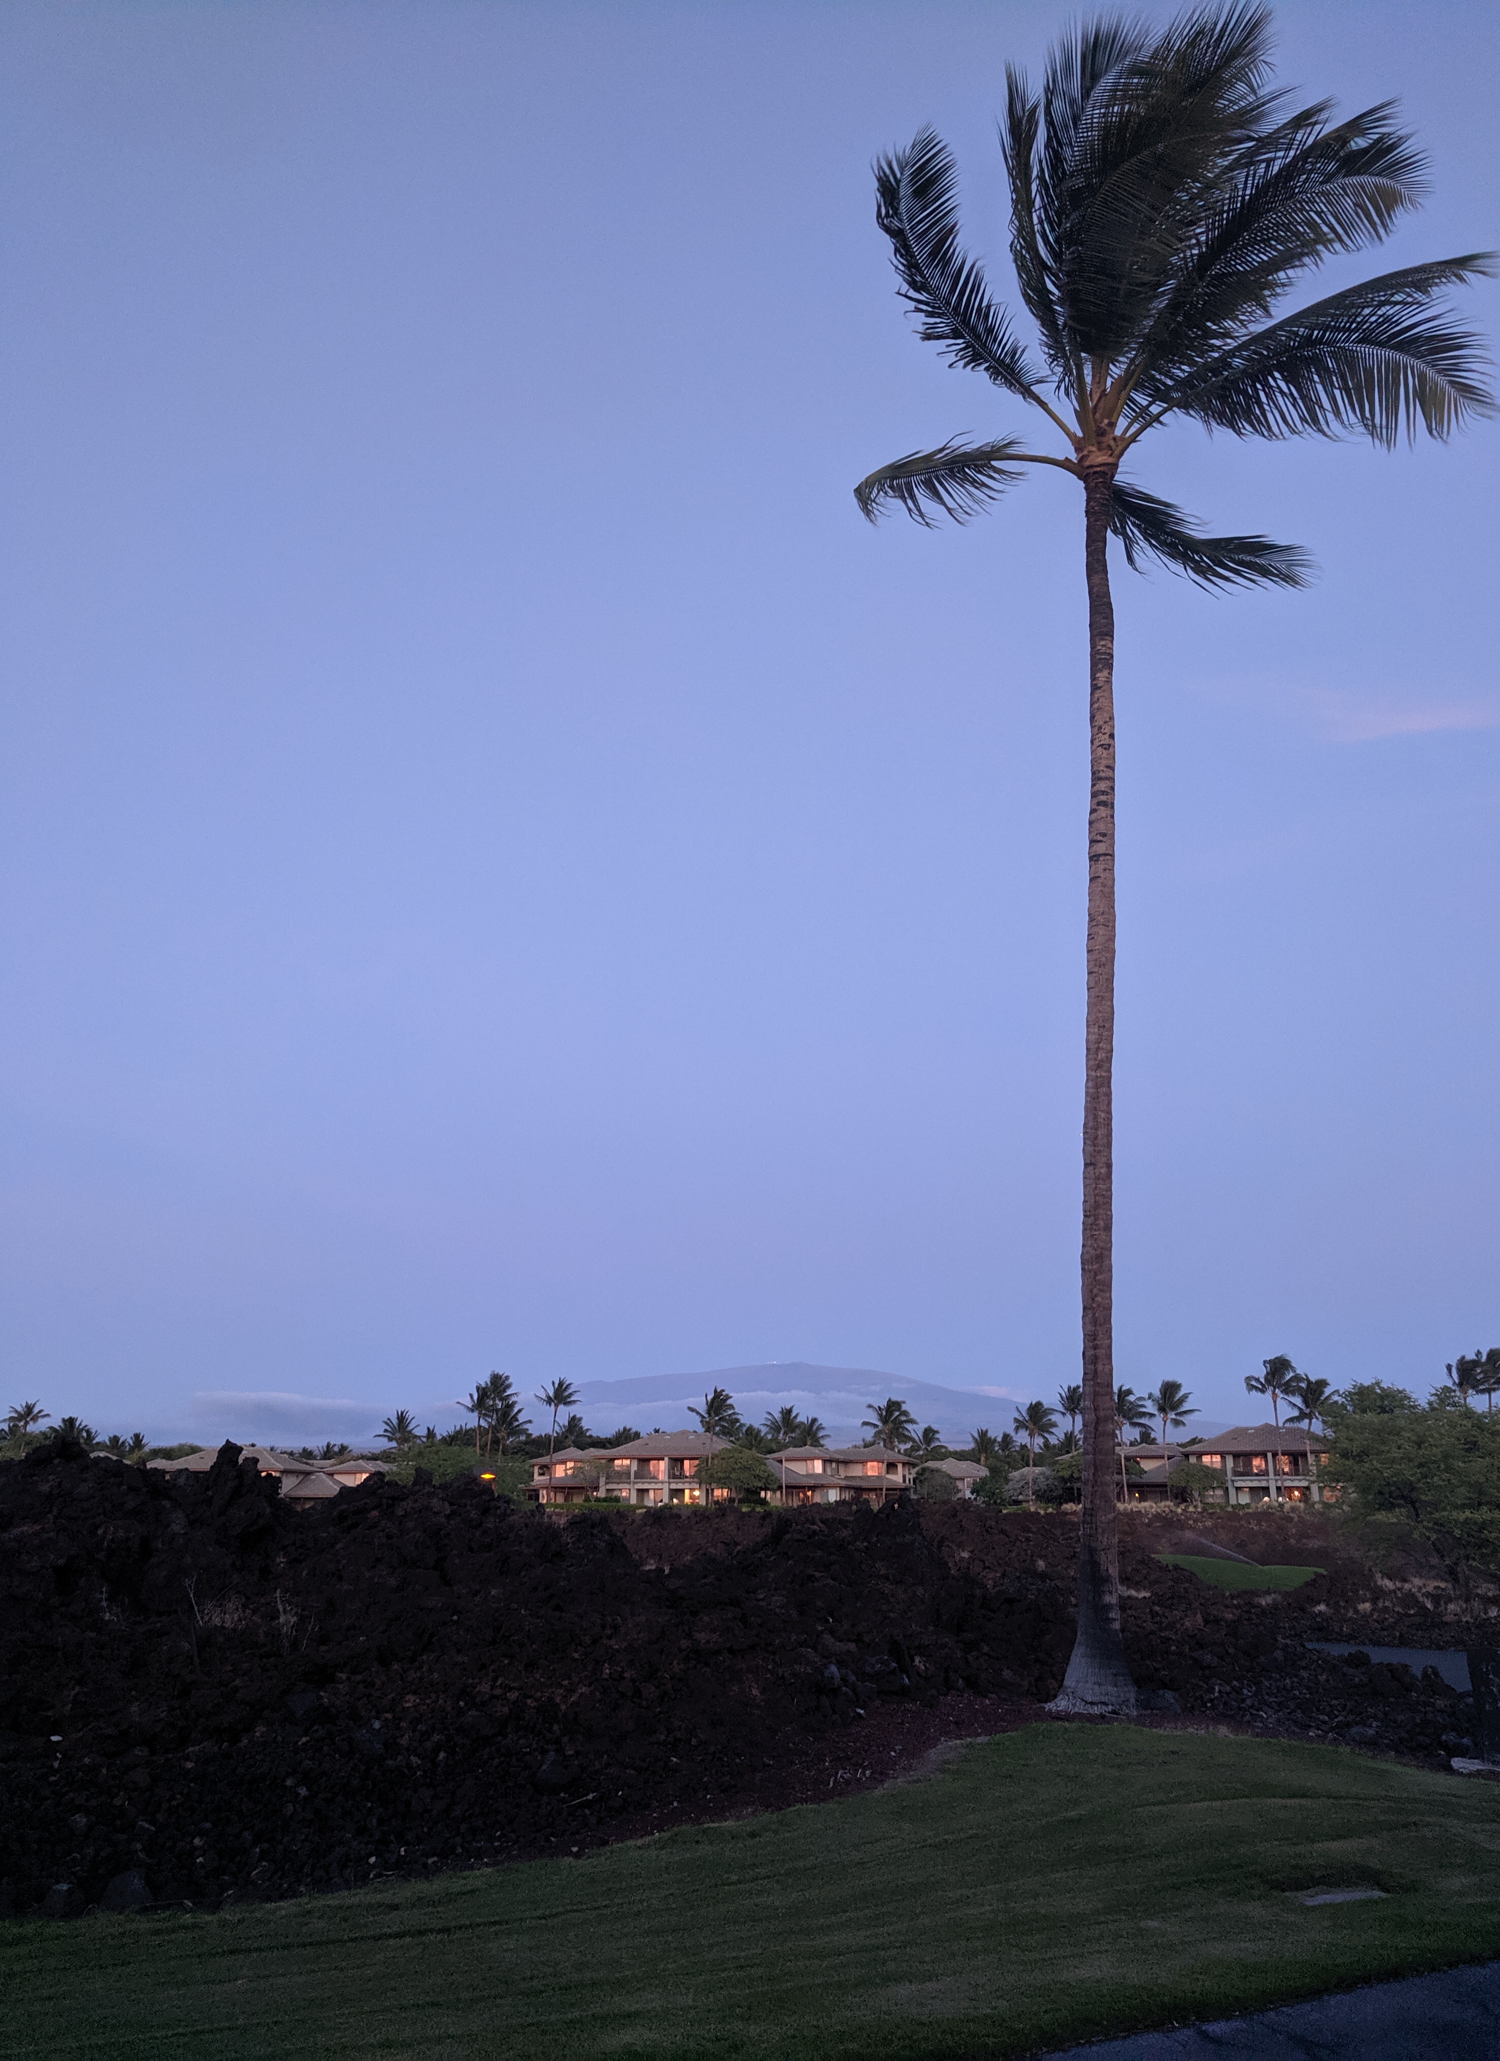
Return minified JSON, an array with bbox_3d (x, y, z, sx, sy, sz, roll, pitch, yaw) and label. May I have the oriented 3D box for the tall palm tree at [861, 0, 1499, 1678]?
[{"bbox_3d":[4.400,-2.605,14.563,6.800,16.600,6.600,0,-17,0],"label":"tall palm tree"}]

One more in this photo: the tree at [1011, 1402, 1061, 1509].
[{"bbox_3d":[35.513,51.995,189.949,6.000,12.960,6.000,0,-17,0],"label":"tree"}]

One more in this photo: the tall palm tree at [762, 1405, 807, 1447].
[{"bbox_3d":[4.699,55.914,203.463,6.170,13.060,6.170,0,-17,0],"label":"tall palm tree"}]

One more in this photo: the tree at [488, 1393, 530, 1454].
[{"bbox_3d":[-32.699,56.527,208.118,6.100,15.040,6.100,0,-17,0],"label":"tree"}]

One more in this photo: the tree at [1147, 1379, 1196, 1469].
[{"bbox_3d":[51.109,49.299,185.099,6.200,14.520,6.200,0,-17,0],"label":"tree"}]

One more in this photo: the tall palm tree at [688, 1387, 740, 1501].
[{"bbox_3d":[-4.714,54.815,203.792,7.040,15.360,7.040,0,-17,0],"label":"tall palm tree"}]

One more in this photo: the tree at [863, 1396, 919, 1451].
[{"bbox_3d":[18.649,55.216,202.880,7.210,14.050,7.210,0,-17,0],"label":"tree"}]

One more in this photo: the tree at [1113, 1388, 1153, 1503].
[{"bbox_3d":[46.277,49.970,186.132,6.000,13.840,6.000,0,-17,0],"label":"tree"}]

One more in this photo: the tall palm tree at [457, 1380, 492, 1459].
[{"bbox_3d":[-37.055,55.431,207.742,6.000,16.920,6.000,0,-17,0],"label":"tall palm tree"}]

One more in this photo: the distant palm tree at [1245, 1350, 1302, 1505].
[{"bbox_3d":[61.640,46.223,179.642,6.790,16.840,6.790,0,-17,0],"label":"distant palm tree"}]

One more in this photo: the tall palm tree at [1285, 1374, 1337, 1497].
[{"bbox_3d":[65.221,47.049,178.072,6.530,14.690,6.530,0,-17,0],"label":"tall palm tree"}]

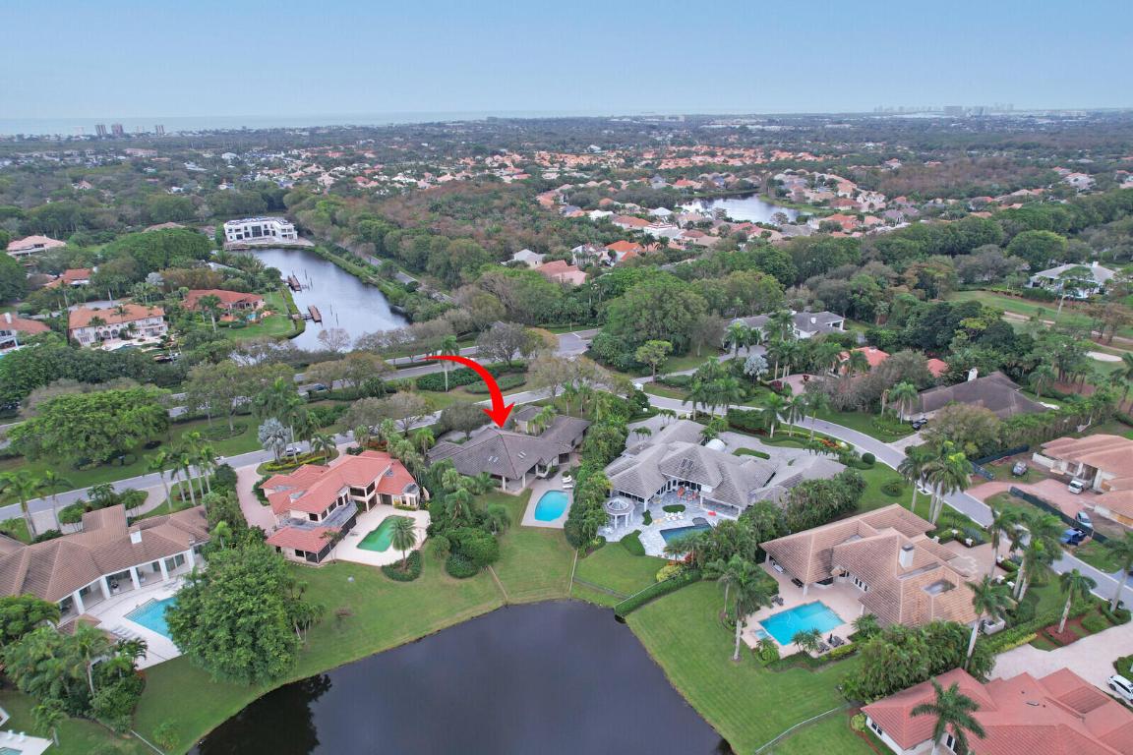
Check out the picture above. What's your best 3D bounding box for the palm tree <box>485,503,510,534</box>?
[{"bbox_3d":[-12.201,25.280,122.476,4.400,5.800,4.400,0,21,0],"label":"palm tree"}]

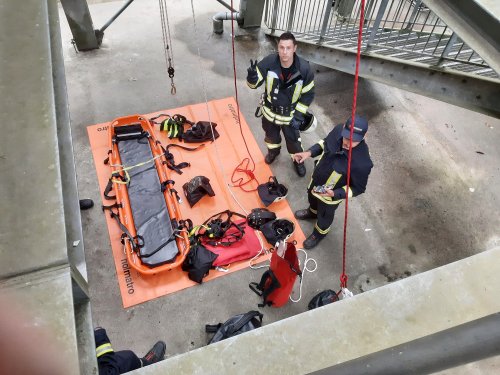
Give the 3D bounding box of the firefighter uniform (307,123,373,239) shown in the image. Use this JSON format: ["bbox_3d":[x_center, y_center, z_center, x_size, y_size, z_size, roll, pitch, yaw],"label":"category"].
[{"bbox_3d":[0.786,0.010,3.751,0.480,1.450,0.580,-28,63,-21],"label":"firefighter uniform"}]

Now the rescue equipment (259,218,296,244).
[{"bbox_3d":[0.308,0.492,4.208,0.380,0.200,0.280,-10,58,-12],"label":"rescue equipment"}]

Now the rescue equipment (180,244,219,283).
[{"bbox_3d":[-0.534,0.792,3.937,0.340,0.200,0.400,-24,62,-19],"label":"rescue equipment"}]

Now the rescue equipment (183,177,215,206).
[{"bbox_3d":[-0.595,0.029,4.425,0.310,0.220,0.270,-24,62,-19],"label":"rescue equipment"}]

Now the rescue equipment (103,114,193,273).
[{"bbox_3d":[-1.232,0.008,4.383,0.660,0.210,2.160,-13,59,-13],"label":"rescue equipment"}]

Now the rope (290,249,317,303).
[{"bbox_3d":[0.549,0.952,4.022,0.250,0.050,0.580,17,57,7],"label":"rope"}]

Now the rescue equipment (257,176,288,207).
[{"bbox_3d":[0.274,0.066,4.487,0.370,0.200,0.290,-8,58,-10],"label":"rescue equipment"}]

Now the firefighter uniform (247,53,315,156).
[{"bbox_3d":[0.308,-0.810,4.252,0.680,1.450,0.420,8,56,0],"label":"firefighter uniform"}]

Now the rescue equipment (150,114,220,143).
[{"bbox_3d":[-0.856,-0.797,4.996,0.920,0.150,0.330,12,56,3],"label":"rescue equipment"}]

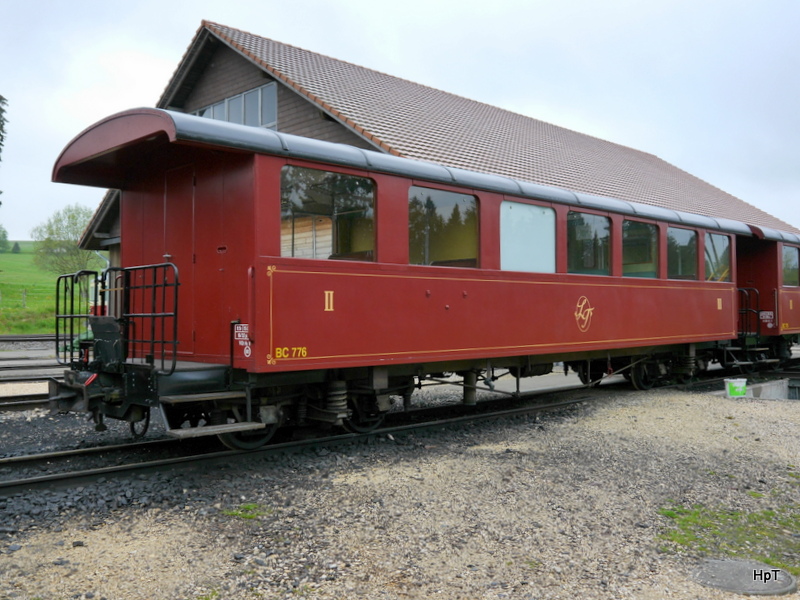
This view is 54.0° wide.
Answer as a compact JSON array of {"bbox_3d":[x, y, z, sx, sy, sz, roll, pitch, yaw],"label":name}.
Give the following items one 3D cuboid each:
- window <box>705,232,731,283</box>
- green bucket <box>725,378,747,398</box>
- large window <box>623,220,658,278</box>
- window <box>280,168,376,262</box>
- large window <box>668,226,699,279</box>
[{"bbox_3d":[5.550,-0.715,13.756,1.067,0.826,0.070,1,-2,-45],"label":"window"},{"bbox_3d":[5.192,1.368,12.150,0.340,0.290,0.330,-1,-1,10],"label":"green bucket"},{"bbox_3d":[3.593,-0.745,11.807,1.078,0.836,0.070,1,-2,-45],"label":"large window"},{"bbox_3d":[-0.683,-0.801,7.550,1.174,0.849,0.070,1,-2,-45],"label":"window"},{"bbox_3d":[4.576,-0.728,12.786,1.075,0.830,0.070,1,-2,-45],"label":"large window"}]

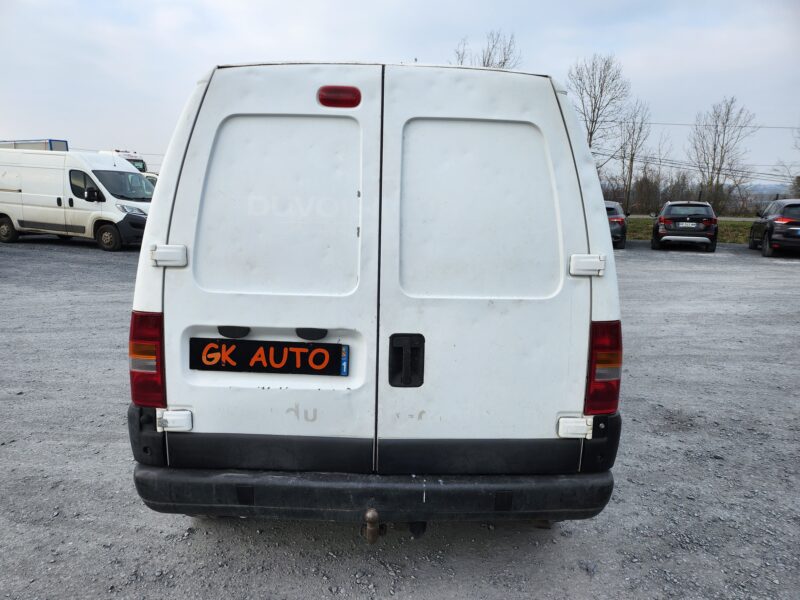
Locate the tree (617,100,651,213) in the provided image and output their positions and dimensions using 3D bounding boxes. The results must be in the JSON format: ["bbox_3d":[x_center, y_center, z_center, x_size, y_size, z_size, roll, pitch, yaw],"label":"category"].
[{"bbox_3d":[24.468,-14.938,58.151,3.570,11.370,3.570,1,11,-1],"label":"tree"}]

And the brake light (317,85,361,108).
[{"bbox_3d":[-0.201,-0.669,1.824,0.145,0.073,0.035,1,4,-1],"label":"brake light"}]

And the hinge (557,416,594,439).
[{"bbox_3d":[0.602,0.438,1.900,0.118,0.070,0.032,1,9,-1],"label":"hinge"}]

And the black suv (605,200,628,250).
[{"bbox_3d":[7.253,-2.831,20.012,1.820,1.520,4.400,6,11,22],"label":"black suv"}]

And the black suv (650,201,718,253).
[{"bbox_3d":[10.022,-2.716,19.653,1.800,1.540,4.450,6,11,22],"label":"black suv"}]

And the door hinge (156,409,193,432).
[{"bbox_3d":[-0.764,0.408,1.875,0.120,0.073,0.032,1,9,-1],"label":"door hinge"}]

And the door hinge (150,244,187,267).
[{"bbox_3d":[-0.764,-0.146,1.835,0.118,0.070,0.032,1,6,-1],"label":"door hinge"}]

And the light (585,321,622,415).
[{"bbox_3d":[0.726,0.239,1.980,0.155,0.330,0.150,1,8,-1],"label":"light"}]

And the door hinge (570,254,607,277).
[{"bbox_3d":[0.633,-0.117,1.873,0.122,0.071,0.038,1,8,-1],"label":"door hinge"}]

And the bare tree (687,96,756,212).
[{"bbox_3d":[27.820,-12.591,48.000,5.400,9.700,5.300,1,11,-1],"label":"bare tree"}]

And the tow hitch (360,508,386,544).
[{"bbox_3d":[-0.089,0.756,1.860,0.082,0.125,0.130,1,11,-1],"label":"tow hitch"}]

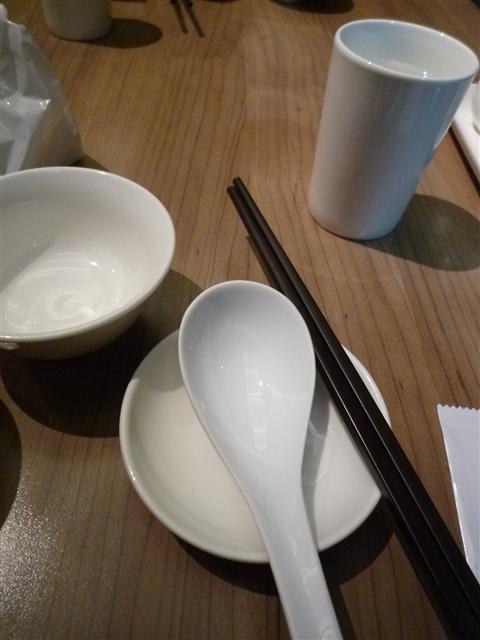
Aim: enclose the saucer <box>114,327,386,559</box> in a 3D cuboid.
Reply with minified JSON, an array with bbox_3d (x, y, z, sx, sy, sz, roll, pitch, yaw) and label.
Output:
[{"bbox_3d":[0.006,0.043,0.189,0.105,0.020,0.105,3,51,-4],"label":"saucer"}]

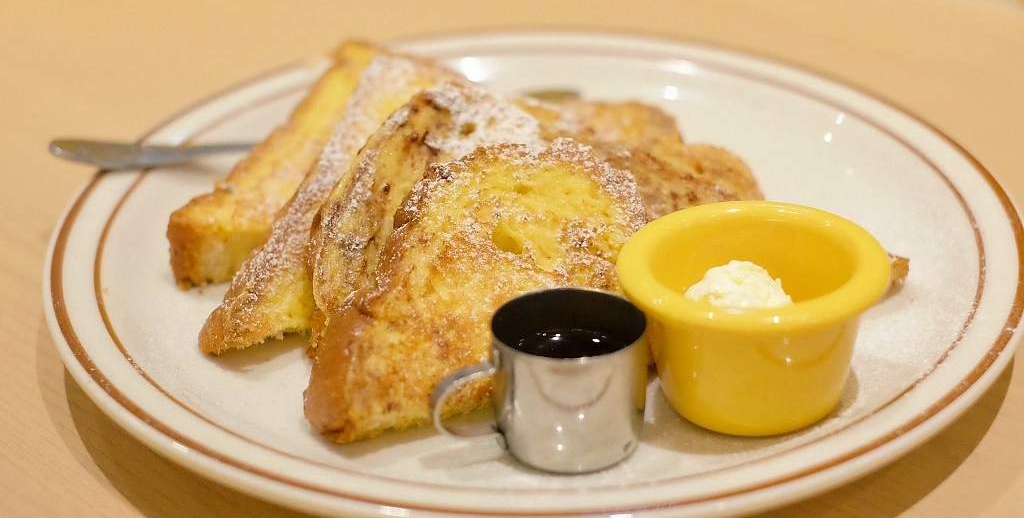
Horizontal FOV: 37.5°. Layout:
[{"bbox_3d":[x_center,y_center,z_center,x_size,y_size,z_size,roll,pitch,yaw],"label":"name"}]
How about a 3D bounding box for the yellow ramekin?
[{"bbox_3d":[0.062,0.017,0.388,0.068,0.041,0.068,-6,25,0],"label":"yellow ramekin"}]

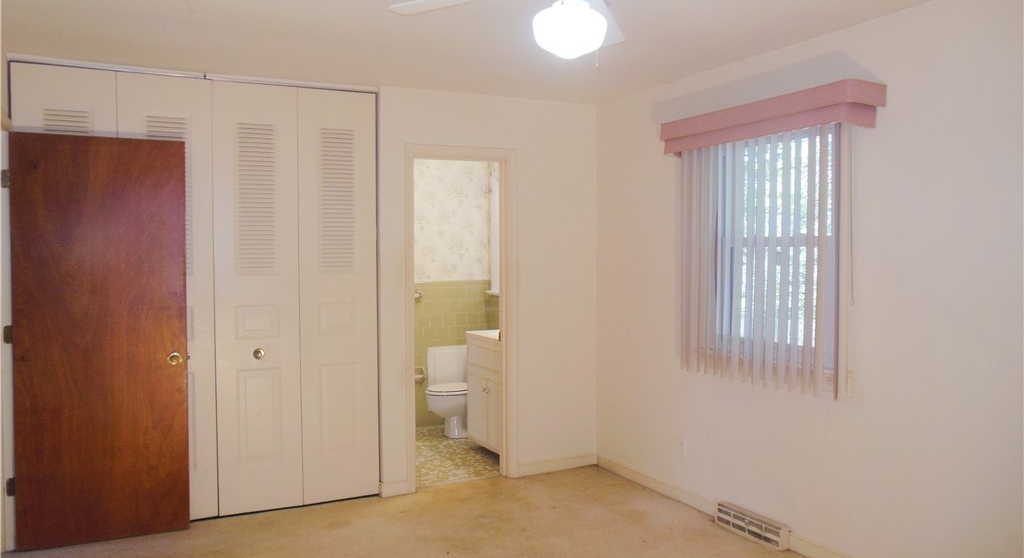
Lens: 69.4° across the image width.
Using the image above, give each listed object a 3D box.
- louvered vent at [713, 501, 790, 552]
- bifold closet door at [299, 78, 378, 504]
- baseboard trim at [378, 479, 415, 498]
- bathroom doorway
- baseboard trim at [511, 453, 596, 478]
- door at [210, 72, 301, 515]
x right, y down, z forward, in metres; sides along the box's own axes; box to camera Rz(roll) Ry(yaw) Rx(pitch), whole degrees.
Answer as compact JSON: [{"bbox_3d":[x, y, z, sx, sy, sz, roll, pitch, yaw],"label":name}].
[{"bbox_3d":[1.214,1.258,3.775,0.054,0.110,0.460,-1,2,-28],"label":"louvered vent"},{"bbox_3d":[-0.981,0.105,4.199,0.442,2.315,0.032,-1,2,-28],"label":"bifold closet door"},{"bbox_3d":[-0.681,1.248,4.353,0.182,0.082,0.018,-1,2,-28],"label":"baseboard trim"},{"bbox_3d":[-0.315,0.241,4.571,0.731,2.086,0.120,-1,2,-28],"label":"bathroom doorway"},{"bbox_3d":[0.314,1.234,4.875,0.605,0.081,0.018,-1,2,-28],"label":"baseboard trim"},{"bbox_3d":[-1.368,0.112,3.996,0.432,2.303,0.032,-1,2,-28],"label":"door"}]

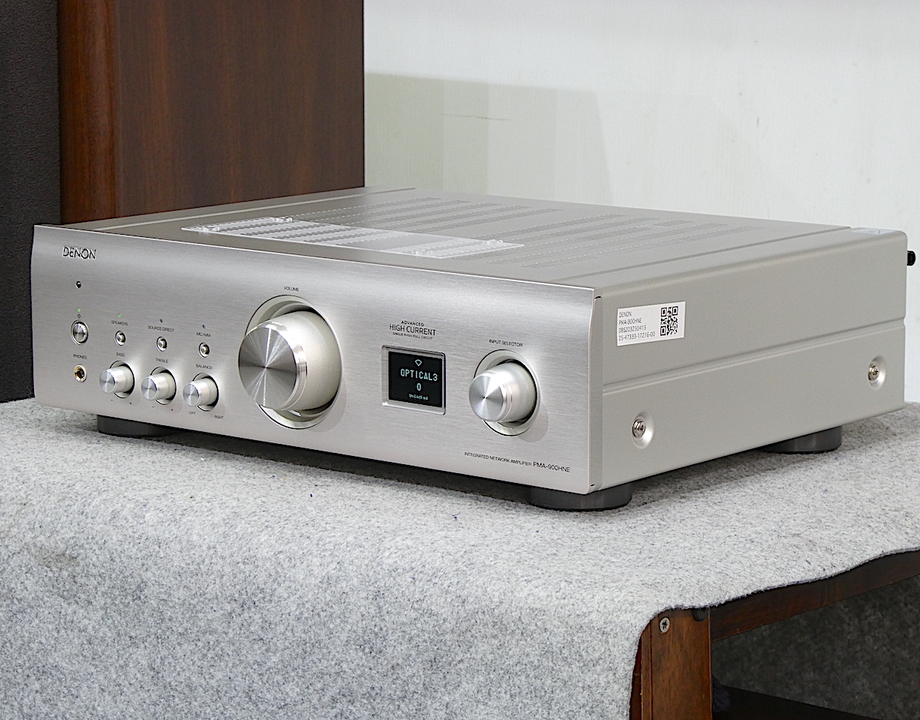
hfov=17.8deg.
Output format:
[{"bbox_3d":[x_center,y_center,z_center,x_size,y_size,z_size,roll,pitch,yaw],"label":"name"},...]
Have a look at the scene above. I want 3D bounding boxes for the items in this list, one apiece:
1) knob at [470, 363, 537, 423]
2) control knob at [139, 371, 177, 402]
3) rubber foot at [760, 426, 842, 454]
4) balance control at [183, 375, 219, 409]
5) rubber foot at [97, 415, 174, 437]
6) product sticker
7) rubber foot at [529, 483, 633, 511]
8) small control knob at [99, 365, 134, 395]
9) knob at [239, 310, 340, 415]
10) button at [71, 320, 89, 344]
[{"bbox_3d":[0.021,0.019,1.574,0.032,0.032,0.021,8,12,39],"label":"knob"},{"bbox_3d":[-0.180,0.016,1.747,0.017,0.017,0.013,8,12,39],"label":"control knob"},{"bbox_3d":[0.202,0.042,1.776,0.056,0.020,0.056,0,10,0],"label":"rubber foot"},{"bbox_3d":[-0.153,0.020,1.724,0.016,0.016,0.013,8,12,39],"label":"balance control"},{"bbox_3d":[-0.198,0.033,1.838,0.056,0.020,0.056,0,10,0],"label":"rubber foot"},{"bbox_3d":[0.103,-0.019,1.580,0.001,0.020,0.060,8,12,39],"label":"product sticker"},{"bbox_3d":[0.067,0.069,1.618,0.056,0.020,0.056,0,10,0],"label":"rubber foot"},{"bbox_3d":[-0.207,0.013,1.769,0.017,0.017,0.013,8,12,39],"label":"small control knob"},{"bbox_3d":[-0.099,0.002,1.676,0.058,0.058,0.030,8,12,39],"label":"knob"},{"bbox_3d":[-0.231,-0.017,1.792,0.014,0.014,0.005,8,12,39],"label":"button"}]

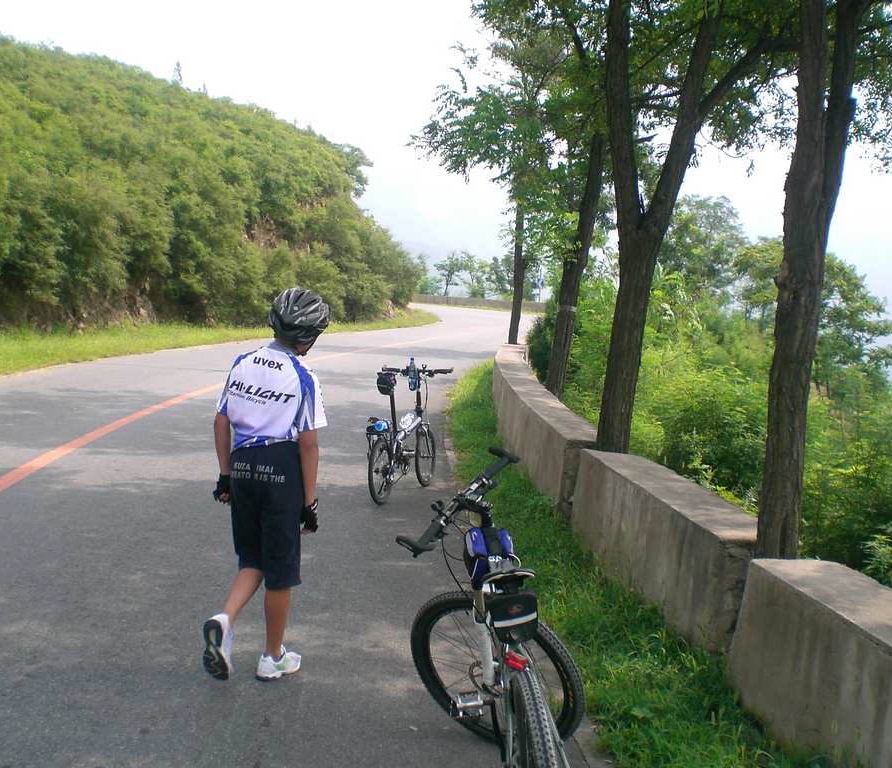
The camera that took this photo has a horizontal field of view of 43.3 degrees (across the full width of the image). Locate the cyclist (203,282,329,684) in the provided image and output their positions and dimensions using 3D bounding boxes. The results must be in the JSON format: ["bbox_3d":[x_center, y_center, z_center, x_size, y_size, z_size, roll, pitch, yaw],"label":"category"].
[{"bbox_3d":[-0.759,0.414,4.730,0.480,1.640,0.470,2,5,18],"label":"cyclist"}]

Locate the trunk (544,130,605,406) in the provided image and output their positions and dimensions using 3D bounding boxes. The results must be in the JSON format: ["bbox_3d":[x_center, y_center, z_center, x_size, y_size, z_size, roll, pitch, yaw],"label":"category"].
[{"bbox_3d":[1.316,-1.151,11.600,0.260,2.980,0.250,10,5,-1],"label":"trunk"}]

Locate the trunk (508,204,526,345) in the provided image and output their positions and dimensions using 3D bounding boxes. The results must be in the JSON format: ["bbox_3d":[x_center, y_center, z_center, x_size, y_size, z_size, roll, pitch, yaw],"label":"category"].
[{"bbox_3d":[1.291,-1.906,20.500,0.230,2.750,0.220,3,5,0],"label":"trunk"}]

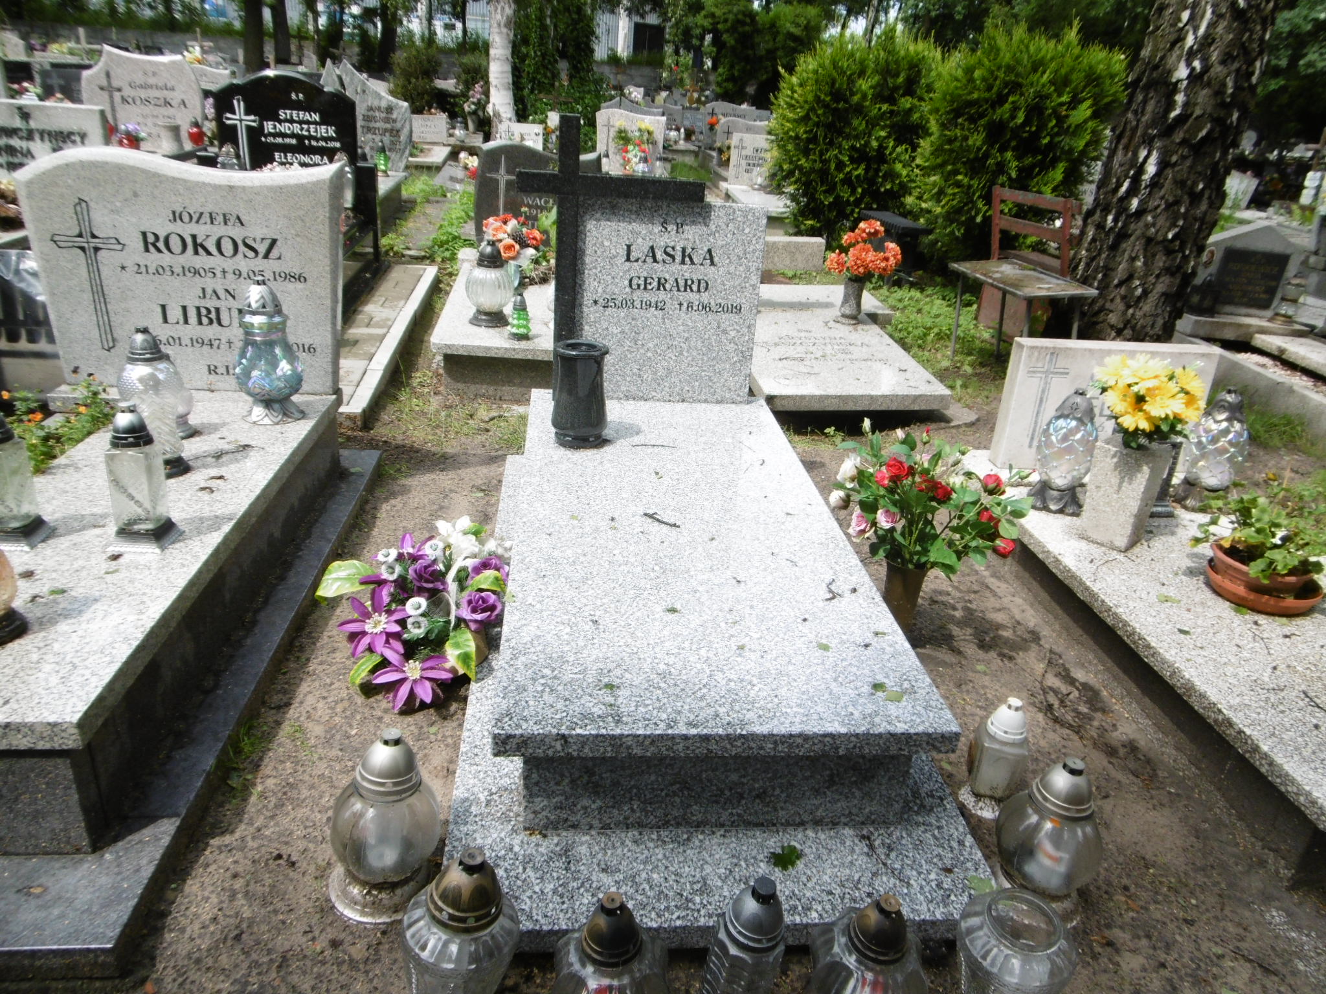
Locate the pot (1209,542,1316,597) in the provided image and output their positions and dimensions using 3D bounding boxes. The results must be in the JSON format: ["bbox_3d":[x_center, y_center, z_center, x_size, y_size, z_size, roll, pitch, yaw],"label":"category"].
[{"bbox_3d":[1.410,0.180,2.181,0.208,0.087,0.208,1,25,-7],"label":"pot"}]

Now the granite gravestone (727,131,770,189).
[{"bbox_3d":[1.195,-4.082,11.131,0.700,0.600,0.100,1,23,-7],"label":"granite gravestone"}]

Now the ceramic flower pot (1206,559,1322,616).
[{"bbox_3d":[1.440,0.187,2.196,0.240,0.100,0.240,1,23,-7],"label":"ceramic flower pot"}]

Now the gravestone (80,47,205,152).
[{"bbox_3d":[-3.671,-2.811,6.534,0.815,0.667,0.097,1,25,-7],"label":"gravestone"}]

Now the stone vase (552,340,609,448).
[{"bbox_3d":[-0.237,-0.294,2.624,0.170,0.279,0.170,1,25,-7],"label":"stone vase"}]

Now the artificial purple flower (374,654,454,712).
[{"bbox_3d":[-0.531,0.392,1.951,0.167,0.073,0.141,-1,65,-1],"label":"artificial purple flower"}]

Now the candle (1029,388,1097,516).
[{"bbox_3d":[1.157,-0.134,2.606,0.155,0.340,0.155,1,23,-7],"label":"candle"}]

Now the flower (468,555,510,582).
[{"bbox_3d":[-0.421,0.181,2.220,0.100,0.080,0.095,0,25,-11],"label":"flower"}]

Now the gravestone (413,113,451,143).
[{"bbox_3d":[-3.540,-5.603,13.967,0.520,0.410,0.100,1,23,-7],"label":"gravestone"}]

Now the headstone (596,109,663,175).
[{"bbox_3d":[-0.340,-3.753,9.710,0.720,0.710,0.100,1,23,-7],"label":"headstone"}]

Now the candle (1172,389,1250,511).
[{"bbox_3d":[1.669,-0.147,2.764,0.165,0.345,0.165,2,25,-7],"label":"candle"}]

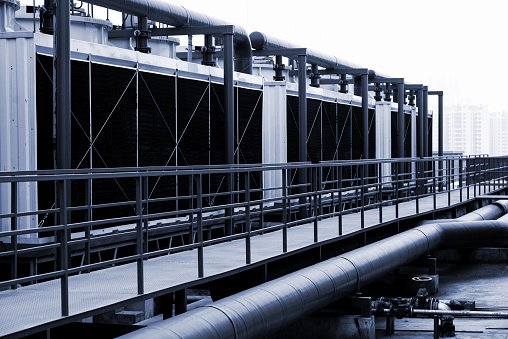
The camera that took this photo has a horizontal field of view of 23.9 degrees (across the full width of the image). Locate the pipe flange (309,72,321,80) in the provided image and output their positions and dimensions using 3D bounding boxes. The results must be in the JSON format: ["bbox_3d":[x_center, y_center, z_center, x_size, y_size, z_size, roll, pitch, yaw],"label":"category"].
[{"bbox_3d":[1.398,-2.126,27.483,0.250,0.170,0.260,0,1,17],"label":"pipe flange"}]

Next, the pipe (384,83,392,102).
[{"bbox_3d":[4.016,-2.296,35.798,0.200,0.600,0.200,0,1,17],"label":"pipe"}]

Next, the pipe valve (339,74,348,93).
[{"bbox_3d":[2.255,-2.154,30.204,0.250,0.450,0.250,0,1,17],"label":"pipe valve"}]

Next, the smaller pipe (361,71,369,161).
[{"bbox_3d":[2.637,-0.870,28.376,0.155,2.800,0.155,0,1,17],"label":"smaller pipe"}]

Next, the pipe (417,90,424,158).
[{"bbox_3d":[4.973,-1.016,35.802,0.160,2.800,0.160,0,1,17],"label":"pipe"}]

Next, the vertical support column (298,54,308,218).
[{"bbox_3d":[0.966,-0.553,23.062,0.155,3.350,0.155,0,1,17],"label":"vertical support column"}]

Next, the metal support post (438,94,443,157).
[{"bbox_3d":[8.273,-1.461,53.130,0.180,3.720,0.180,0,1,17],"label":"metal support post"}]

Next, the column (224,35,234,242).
[{"bbox_3d":[-0.369,-0.431,18.821,0.155,3.400,0.155,0,1,17],"label":"column"}]

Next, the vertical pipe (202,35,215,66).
[{"bbox_3d":[-0.777,-2.035,20.566,0.190,0.540,0.190,0,1,17],"label":"vertical pipe"}]

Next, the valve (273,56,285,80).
[{"bbox_3d":[0.517,-2.095,24.678,0.250,0.520,0.250,-1,1,0],"label":"valve"}]

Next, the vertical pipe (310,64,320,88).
[{"bbox_3d":[1.413,-2.134,27.528,0.190,0.550,0.190,0,1,17],"label":"vertical pipe"}]

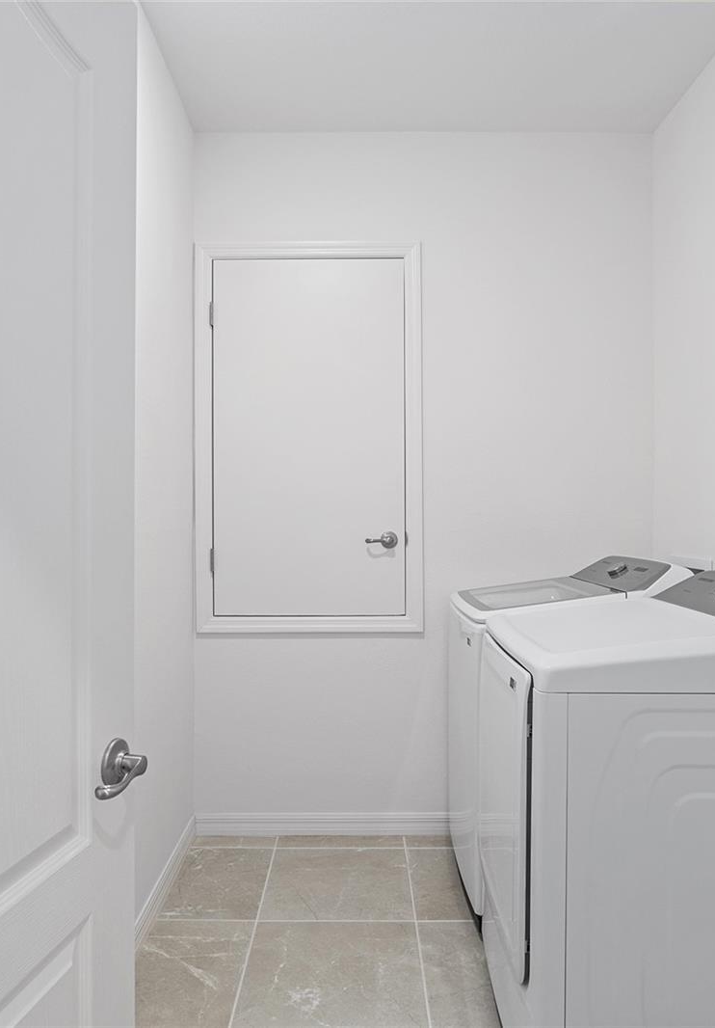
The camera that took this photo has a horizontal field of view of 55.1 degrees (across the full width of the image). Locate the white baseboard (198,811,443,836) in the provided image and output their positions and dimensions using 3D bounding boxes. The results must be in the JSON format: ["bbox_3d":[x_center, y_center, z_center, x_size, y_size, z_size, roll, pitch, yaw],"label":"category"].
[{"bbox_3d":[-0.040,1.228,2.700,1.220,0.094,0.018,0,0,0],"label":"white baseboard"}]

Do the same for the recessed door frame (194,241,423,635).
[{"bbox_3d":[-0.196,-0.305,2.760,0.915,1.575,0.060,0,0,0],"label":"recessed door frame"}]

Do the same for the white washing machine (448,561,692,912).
[{"bbox_3d":[0.705,0.720,2.360,0.710,1.110,0.670,0,0,0],"label":"white washing machine"}]

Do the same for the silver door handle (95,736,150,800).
[{"bbox_3d":[-0.326,0.351,0.928,0.064,0.067,0.135,0,0,14],"label":"silver door handle"}]

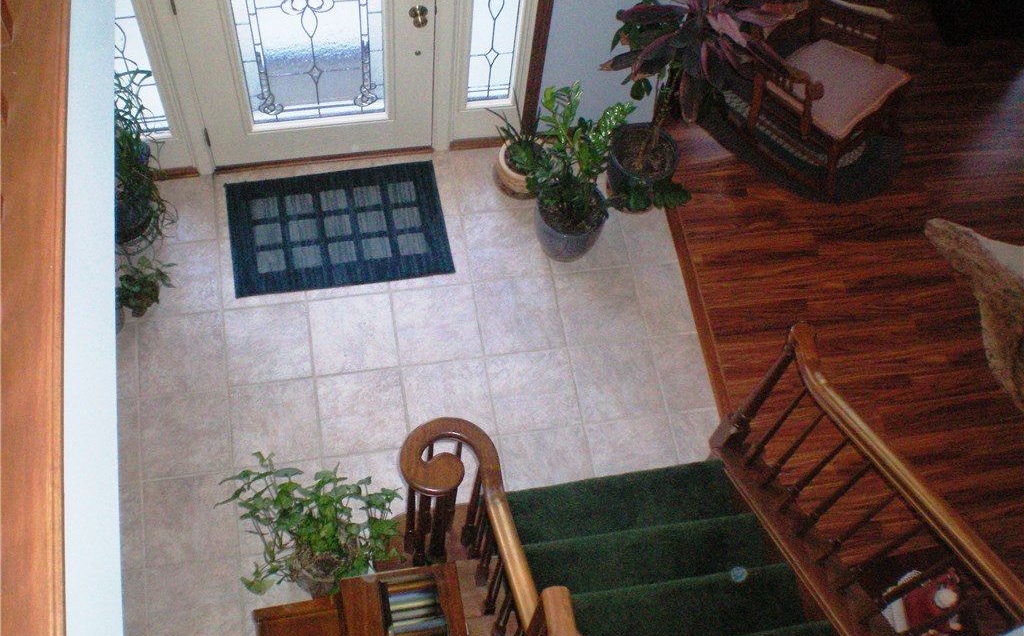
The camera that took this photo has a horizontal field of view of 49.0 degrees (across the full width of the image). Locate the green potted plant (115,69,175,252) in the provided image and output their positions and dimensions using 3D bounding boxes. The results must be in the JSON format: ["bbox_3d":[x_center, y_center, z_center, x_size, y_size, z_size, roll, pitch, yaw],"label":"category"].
[{"bbox_3d":[-1.443,-0.536,4.001,0.453,0.724,0.453,-7,63,-8],"label":"green potted plant"}]

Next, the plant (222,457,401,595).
[{"bbox_3d":[-0.614,0.620,3.418,0.553,0.463,0.423,-7,63,-8],"label":"plant"}]

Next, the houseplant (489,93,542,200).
[{"bbox_3d":[0.007,-0.696,4.494,0.262,0.473,0.272,-7,63,-8],"label":"houseplant"}]

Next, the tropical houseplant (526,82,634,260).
[{"bbox_3d":[0.228,-0.537,4.259,0.392,0.775,0.402,-7,63,-8],"label":"tropical houseplant"}]

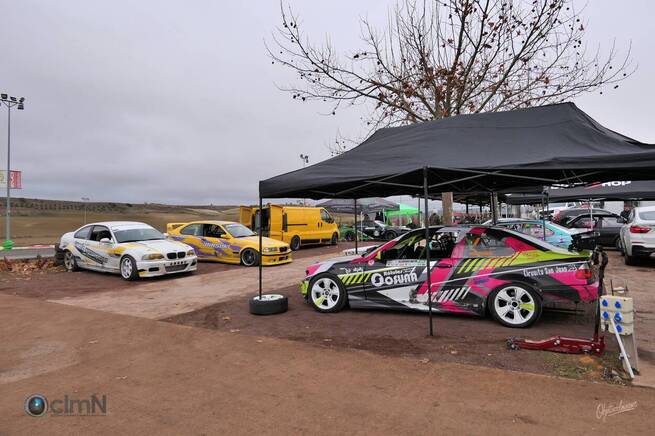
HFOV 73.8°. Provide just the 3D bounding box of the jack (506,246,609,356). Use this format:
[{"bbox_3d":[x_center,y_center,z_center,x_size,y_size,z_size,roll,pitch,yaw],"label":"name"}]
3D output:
[{"bbox_3d":[2.554,0.910,4.983,1.000,1.160,0.360,0,0,12],"label":"jack"}]

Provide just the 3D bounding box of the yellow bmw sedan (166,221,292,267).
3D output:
[{"bbox_3d":[-3.259,0.803,14.465,4.480,1.360,1.750,0,0,28],"label":"yellow bmw sedan"}]

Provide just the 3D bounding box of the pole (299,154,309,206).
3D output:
[{"bbox_3d":[-2.585,-2.792,48.000,1.200,8.380,0.600,0,0,0],"label":"pole"}]

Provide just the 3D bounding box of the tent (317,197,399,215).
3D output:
[{"bbox_3d":[1.957,-0.085,28.000,5.000,3.000,3.400,0,0,-12],"label":"tent"}]

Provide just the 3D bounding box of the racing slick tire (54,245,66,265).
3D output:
[{"bbox_3d":[-8.415,1.167,14.004,0.630,0.670,0.600,0,0,0],"label":"racing slick tire"}]

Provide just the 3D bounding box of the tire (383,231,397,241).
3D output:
[{"bbox_3d":[3.832,1.093,26.304,0.640,0.640,0.250,0,0,18],"label":"tire"}]

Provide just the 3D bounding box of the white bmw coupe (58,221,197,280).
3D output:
[{"bbox_3d":[-5.559,0.816,12.015,4.510,1.370,1.800,0,0,34],"label":"white bmw coupe"}]

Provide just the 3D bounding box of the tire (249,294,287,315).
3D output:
[{"bbox_3d":[-0.945,1.388,7.075,0.630,0.220,0.630,0,0,0],"label":"tire"}]

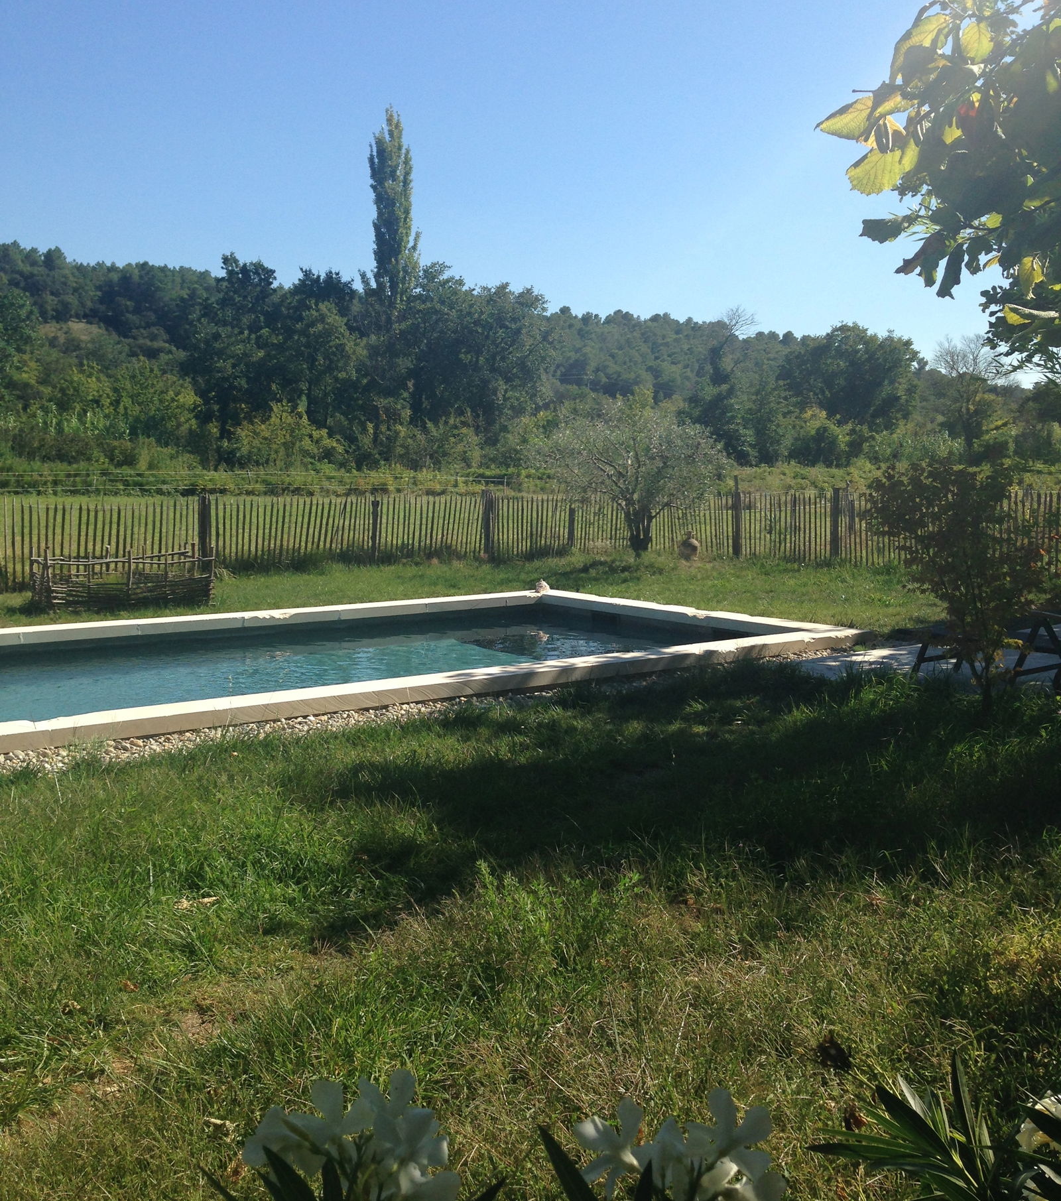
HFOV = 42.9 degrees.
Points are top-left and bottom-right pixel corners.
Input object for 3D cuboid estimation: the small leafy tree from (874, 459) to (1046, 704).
[{"bbox_3d":[2.670,-0.086,8.420,1.100,1.570,1.050,0,6,0],"label":"small leafy tree"}]

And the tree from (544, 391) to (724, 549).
[{"bbox_3d":[1.650,-1.980,21.300,2.920,2.550,2.700,0,6,0],"label":"tree"}]

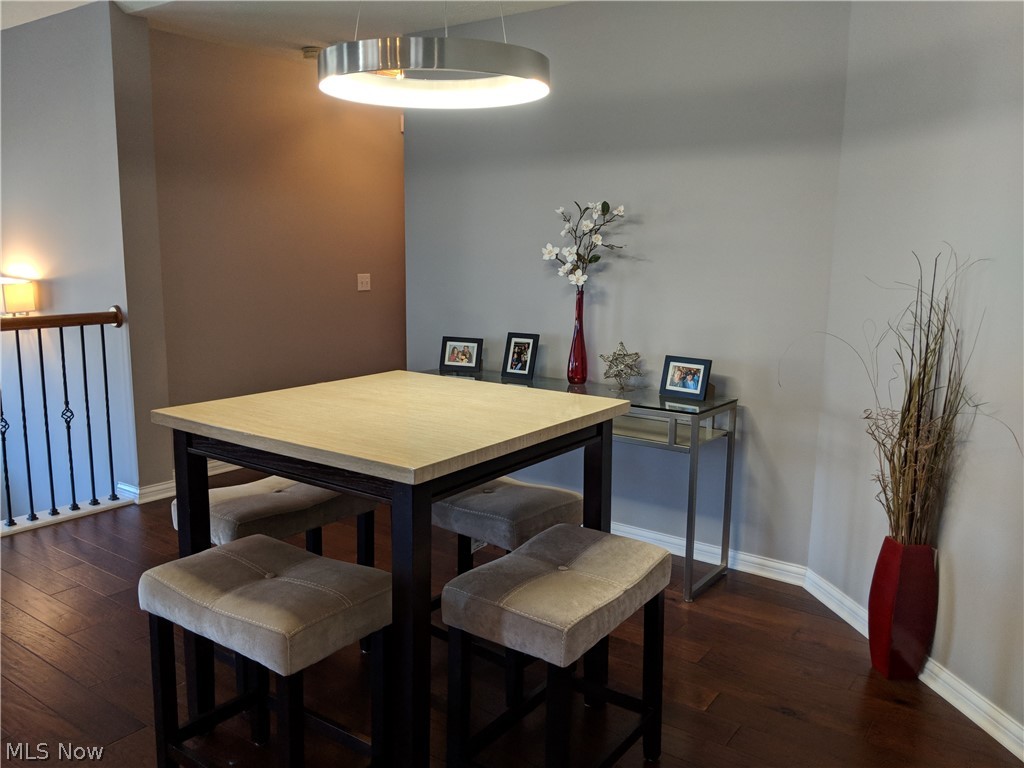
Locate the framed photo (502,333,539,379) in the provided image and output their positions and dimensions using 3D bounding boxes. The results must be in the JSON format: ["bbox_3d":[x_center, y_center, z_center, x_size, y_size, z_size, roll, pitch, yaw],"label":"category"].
[{"bbox_3d":[0.045,-0.132,3.783,0.171,0.213,0.062,6,4,31],"label":"framed photo"}]

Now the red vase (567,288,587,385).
[{"bbox_3d":[0.304,-0.213,3.624,0.090,0.424,0.090,1,9,0],"label":"red vase"}]

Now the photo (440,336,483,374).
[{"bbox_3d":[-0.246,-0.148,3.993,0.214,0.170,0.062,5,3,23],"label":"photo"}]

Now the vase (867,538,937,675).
[{"bbox_3d":[1.251,0.716,2.561,0.147,0.447,0.147,0,9,-5],"label":"vase"}]

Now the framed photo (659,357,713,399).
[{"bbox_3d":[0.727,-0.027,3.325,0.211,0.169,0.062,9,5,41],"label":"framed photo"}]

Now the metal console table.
[{"bbox_3d":[0.196,0.380,3.619,1.511,0.748,0.379,7,11,35],"label":"metal console table"}]

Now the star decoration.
[{"bbox_3d":[0.479,-0.076,3.470,0.182,0.208,0.100,2,9,10],"label":"star decoration"}]

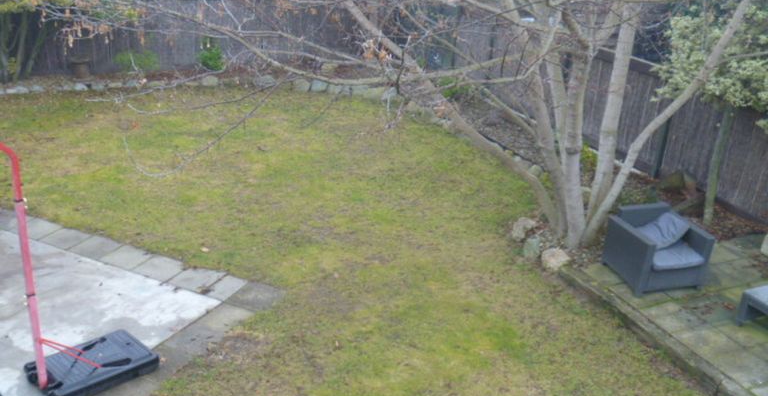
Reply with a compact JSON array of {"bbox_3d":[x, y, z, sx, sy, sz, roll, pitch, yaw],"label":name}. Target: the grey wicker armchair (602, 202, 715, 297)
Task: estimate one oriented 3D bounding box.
[{"bbox_3d":[2.888,0.535,7.893,0.774,0.687,0.718,-3,24,-15],"label":"grey wicker armchair"}]

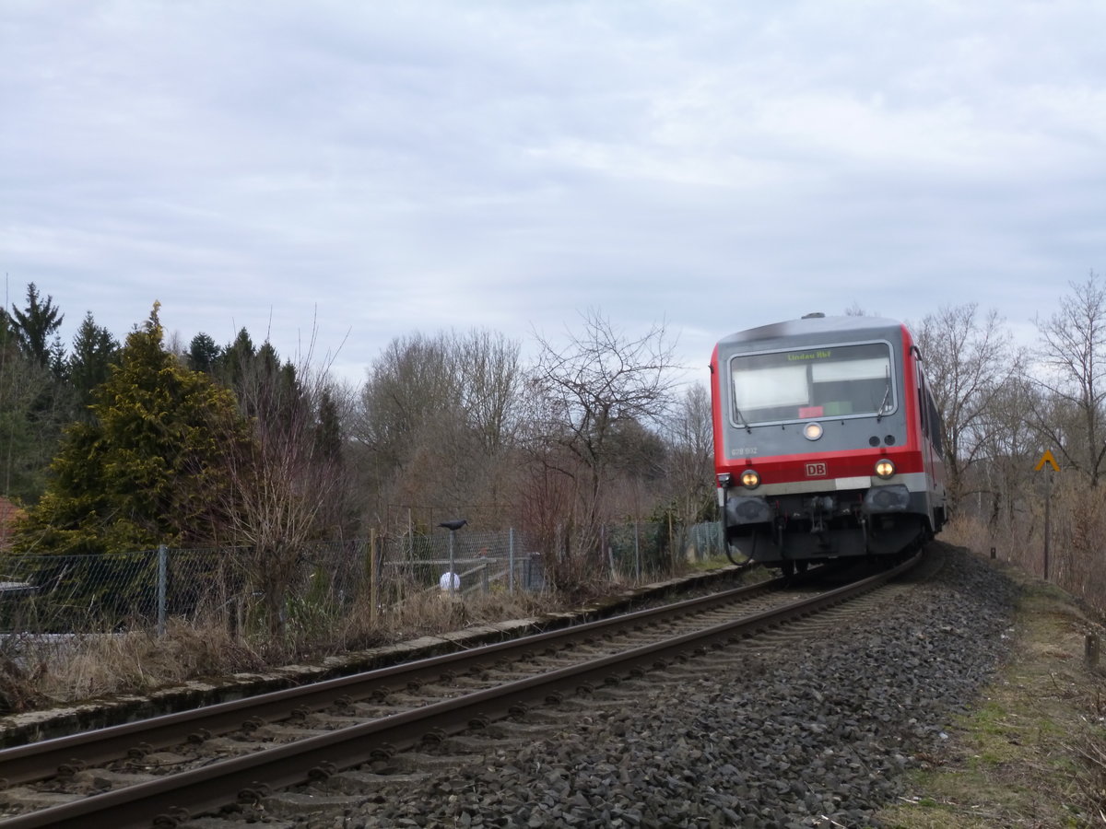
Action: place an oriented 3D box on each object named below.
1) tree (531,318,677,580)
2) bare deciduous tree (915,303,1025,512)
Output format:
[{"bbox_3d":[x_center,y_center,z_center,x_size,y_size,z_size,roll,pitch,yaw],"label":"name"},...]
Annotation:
[{"bbox_3d":[0.830,0.490,31.000,2.450,4.350,2.400,0,-3,0],"label":"tree"},{"bbox_3d":[15.940,-0.160,75.000,4.500,8.300,4.400,0,-3,0],"label":"bare deciduous tree"}]

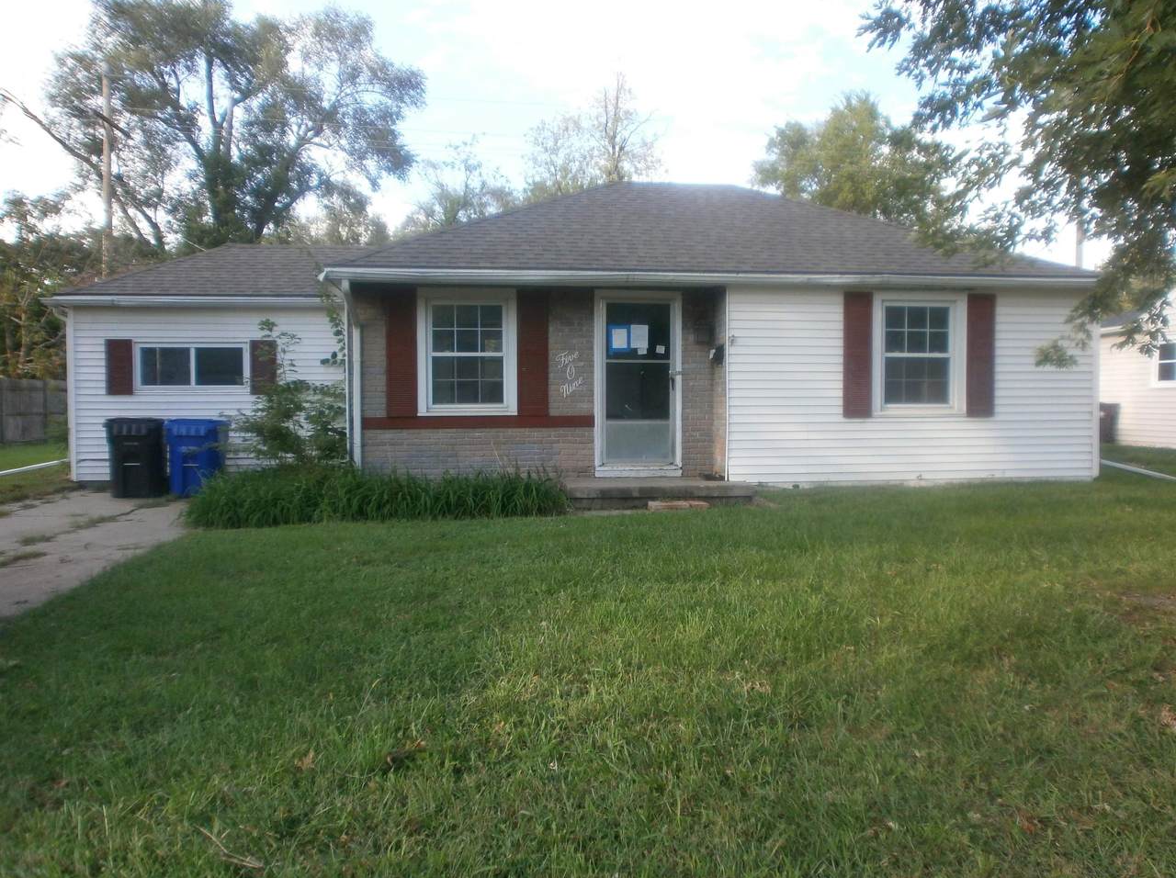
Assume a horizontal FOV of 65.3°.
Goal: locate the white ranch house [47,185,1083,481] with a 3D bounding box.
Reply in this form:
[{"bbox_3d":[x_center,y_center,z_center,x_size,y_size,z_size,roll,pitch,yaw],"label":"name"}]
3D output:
[{"bbox_3d":[-0.794,-1.660,13.724,13.250,4.350,7.250,0,2,-6],"label":"white ranch house"}]

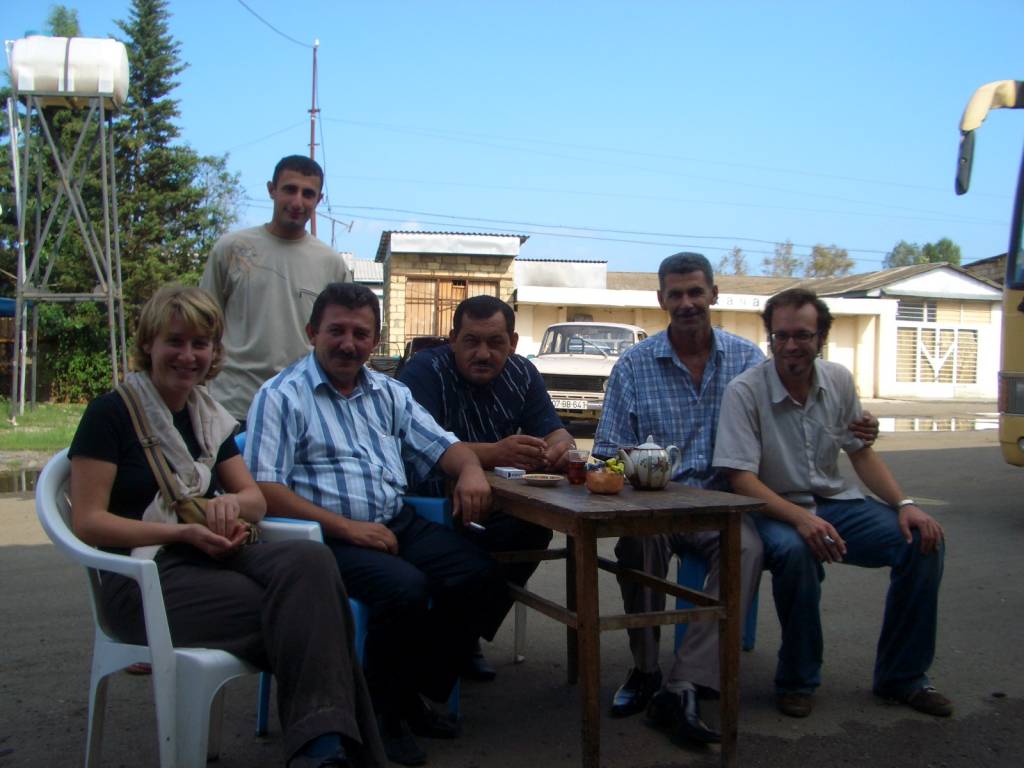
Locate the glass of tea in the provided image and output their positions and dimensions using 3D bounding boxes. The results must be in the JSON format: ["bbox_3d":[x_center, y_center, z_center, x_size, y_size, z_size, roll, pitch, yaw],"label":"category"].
[{"bbox_3d":[0.191,0.234,3.000,0.062,0.096,0.062,1,2,0],"label":"glass of tea"}]

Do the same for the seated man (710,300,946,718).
[{"bbox_3d":[0.945,0.337,3.240,0.660,1.230,0.700,1,2,3],"label":"seated man"}]

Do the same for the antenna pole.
[{"bbox_3d":[-5.368,-4.618,28.000,0.320,9.400,0.250,1,2,0],"label":"antenna pole"}]

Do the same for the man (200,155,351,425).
[{"bbox_3d":[-0.778,0.077,3.420,0.510,1.670,0.340,1,2,-7],"label":"man"}]

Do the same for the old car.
[{"bbox_3d":[1.140,-0.097,14.350,1.610,1.440,4.150,2,2,14],"label":"old car"}]

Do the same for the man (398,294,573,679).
[{"bbox_3d":[-0.101,0.324,3.320,0.570,1.210,0.770,1,2,-19],"label":"man"}]

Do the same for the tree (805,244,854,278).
[{"bbox_3d":[15.945,-3.610,52.000,2.700,6.800,2.700,1,2,0],"label":"tree"}]

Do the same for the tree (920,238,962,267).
[{"bbox_3d":[22.244,-3.994,54.000,2.700,7.700,2.700,1,2,0],"label":"tree"}]

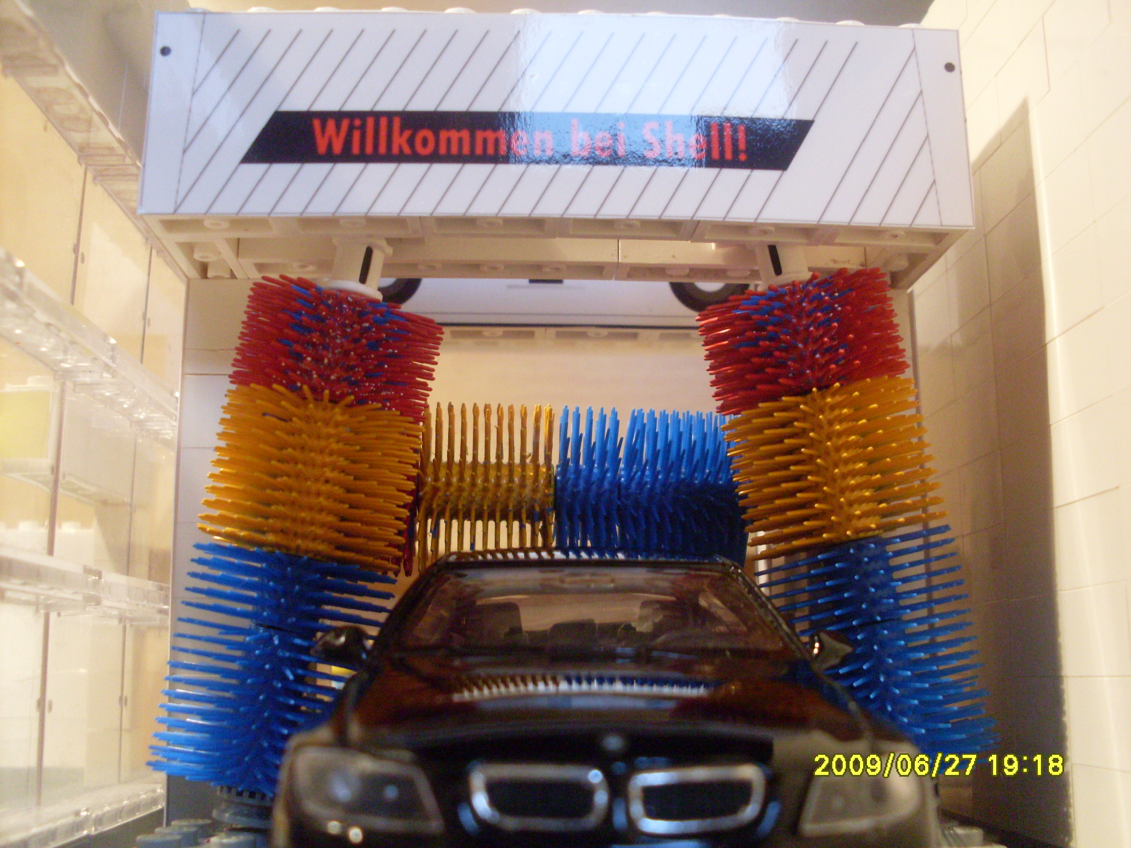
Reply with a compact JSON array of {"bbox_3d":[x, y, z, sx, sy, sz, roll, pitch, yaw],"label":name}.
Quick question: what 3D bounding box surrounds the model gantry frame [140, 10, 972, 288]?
[{"bbox_3d":[-0.001,-0.034,0.156,0.096,0.027,0.024,0,-12,-3],"label":"model gantry frame"}]

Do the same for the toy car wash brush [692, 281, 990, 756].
[{"bbox_3d":[0.034,0.012,0.151,0.024,0.057,0.024,-12,-5,-5],"label":"toy car wash brush"}]

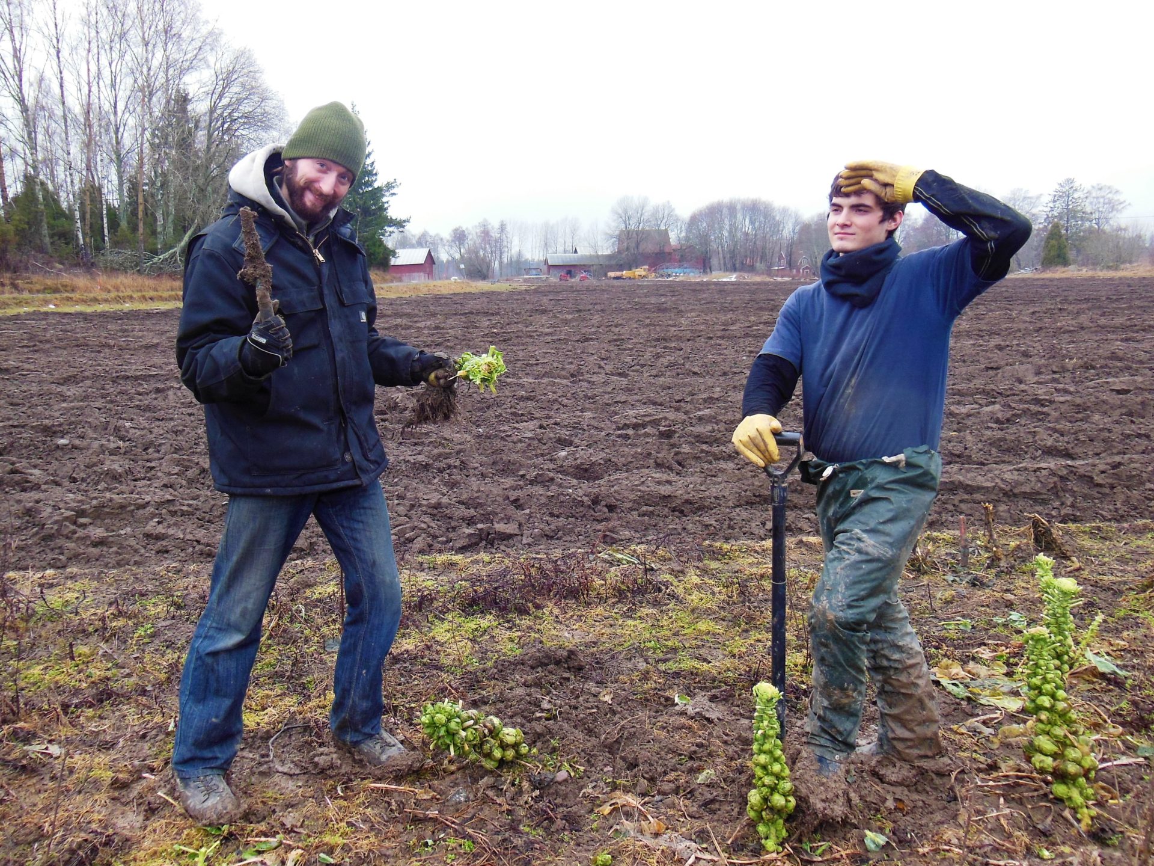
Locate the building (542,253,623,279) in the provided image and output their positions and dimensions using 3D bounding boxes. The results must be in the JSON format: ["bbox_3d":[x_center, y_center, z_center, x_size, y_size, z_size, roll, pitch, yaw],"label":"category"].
[{"bbox_3d":[1.273,-31.674,157.858,15.200,5.200,7.500,-1,11,-6],"label":"building"}]

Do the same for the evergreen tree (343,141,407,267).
[{"bbox_3d":[-19.408,-20.467,73.452,8.000,14.800,8.000,-4,11,-18],"label":"evergreen tree"}]

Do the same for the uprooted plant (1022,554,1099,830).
[{"bbox_3d":[1.250,0.672,2.187,0.170,0.710,0.190,-5,9,31],"label":"uprooted plant"}]

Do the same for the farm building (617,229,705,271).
[{"bbox_3d":[16.318,-34.978,162.312,17.500,10.300,10.000,-1,11,-3],"label":"farm building"}]

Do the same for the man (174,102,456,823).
[{"bbox_3d":[-0.665,0.109,2.180,0.640,1.820,0.560,-10,15,-41],"label":"man"}]

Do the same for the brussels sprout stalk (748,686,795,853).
[{"bbox_3d":[0.478,0.828,2.070,0.110,0.460,0.110,-2,10,15],"label":"brussels sprout stalk"}]

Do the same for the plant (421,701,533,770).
[{"bbox_3d":[-0.302,0.880,2.482,0.330,0.160,0.160,8,7,-26],"label":"plant"}]

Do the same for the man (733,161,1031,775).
[{"bbox_3d":[0.790,0.149,2.290,0.680,1.700,0.500,10,15,41],"label":"man"}]

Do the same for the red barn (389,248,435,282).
[{"bbox_3d":[-24.923,-25.031,124.513,7.000,5.000,5.500,1,11,5],"label":"red barn"}]

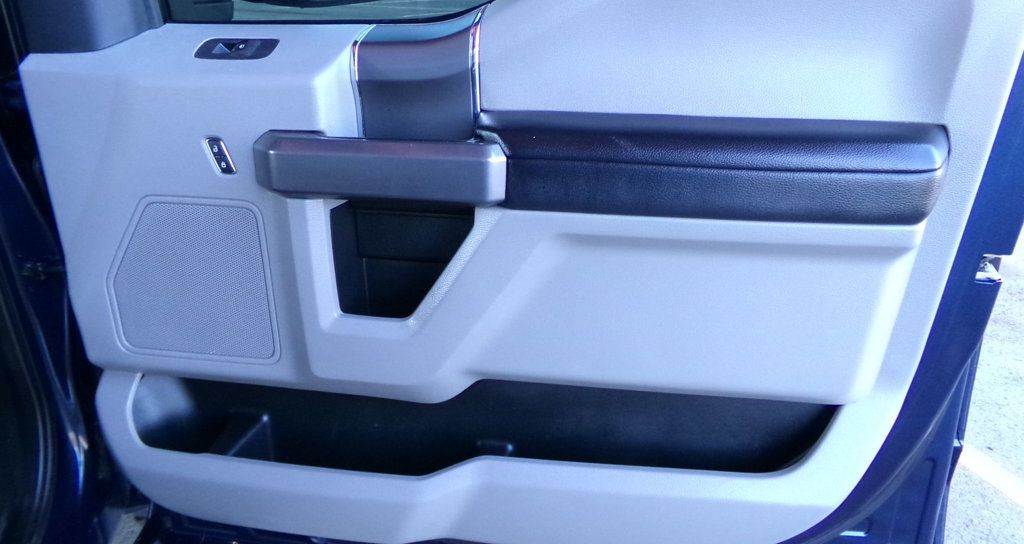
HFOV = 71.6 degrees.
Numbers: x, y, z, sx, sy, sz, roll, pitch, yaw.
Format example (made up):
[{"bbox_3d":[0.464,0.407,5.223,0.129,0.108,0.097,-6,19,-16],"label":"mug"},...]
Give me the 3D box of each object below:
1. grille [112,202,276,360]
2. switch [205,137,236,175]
[{"bbox_3d":[-0.396,0.014,0.869,0.202,0.205,0.016,3,26,6],"label":"grille"},{"bbox_3d":[-0.324,-0.128,0.791,0.029,0.042,0.011,3,26,6],"label":"switch"}]

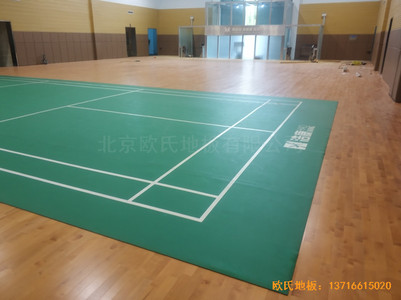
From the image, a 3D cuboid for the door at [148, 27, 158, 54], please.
[{"bbox_3d":[-4.255,-9.928,28.748,0.120,2.320,1.400,9,22,24],"label":"door"}]

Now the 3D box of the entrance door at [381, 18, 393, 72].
[{"bbox_3d":[8.342,-4.632,14.038,0.120,2.370,1.250,9,22,24],"label":"entrance door"}]

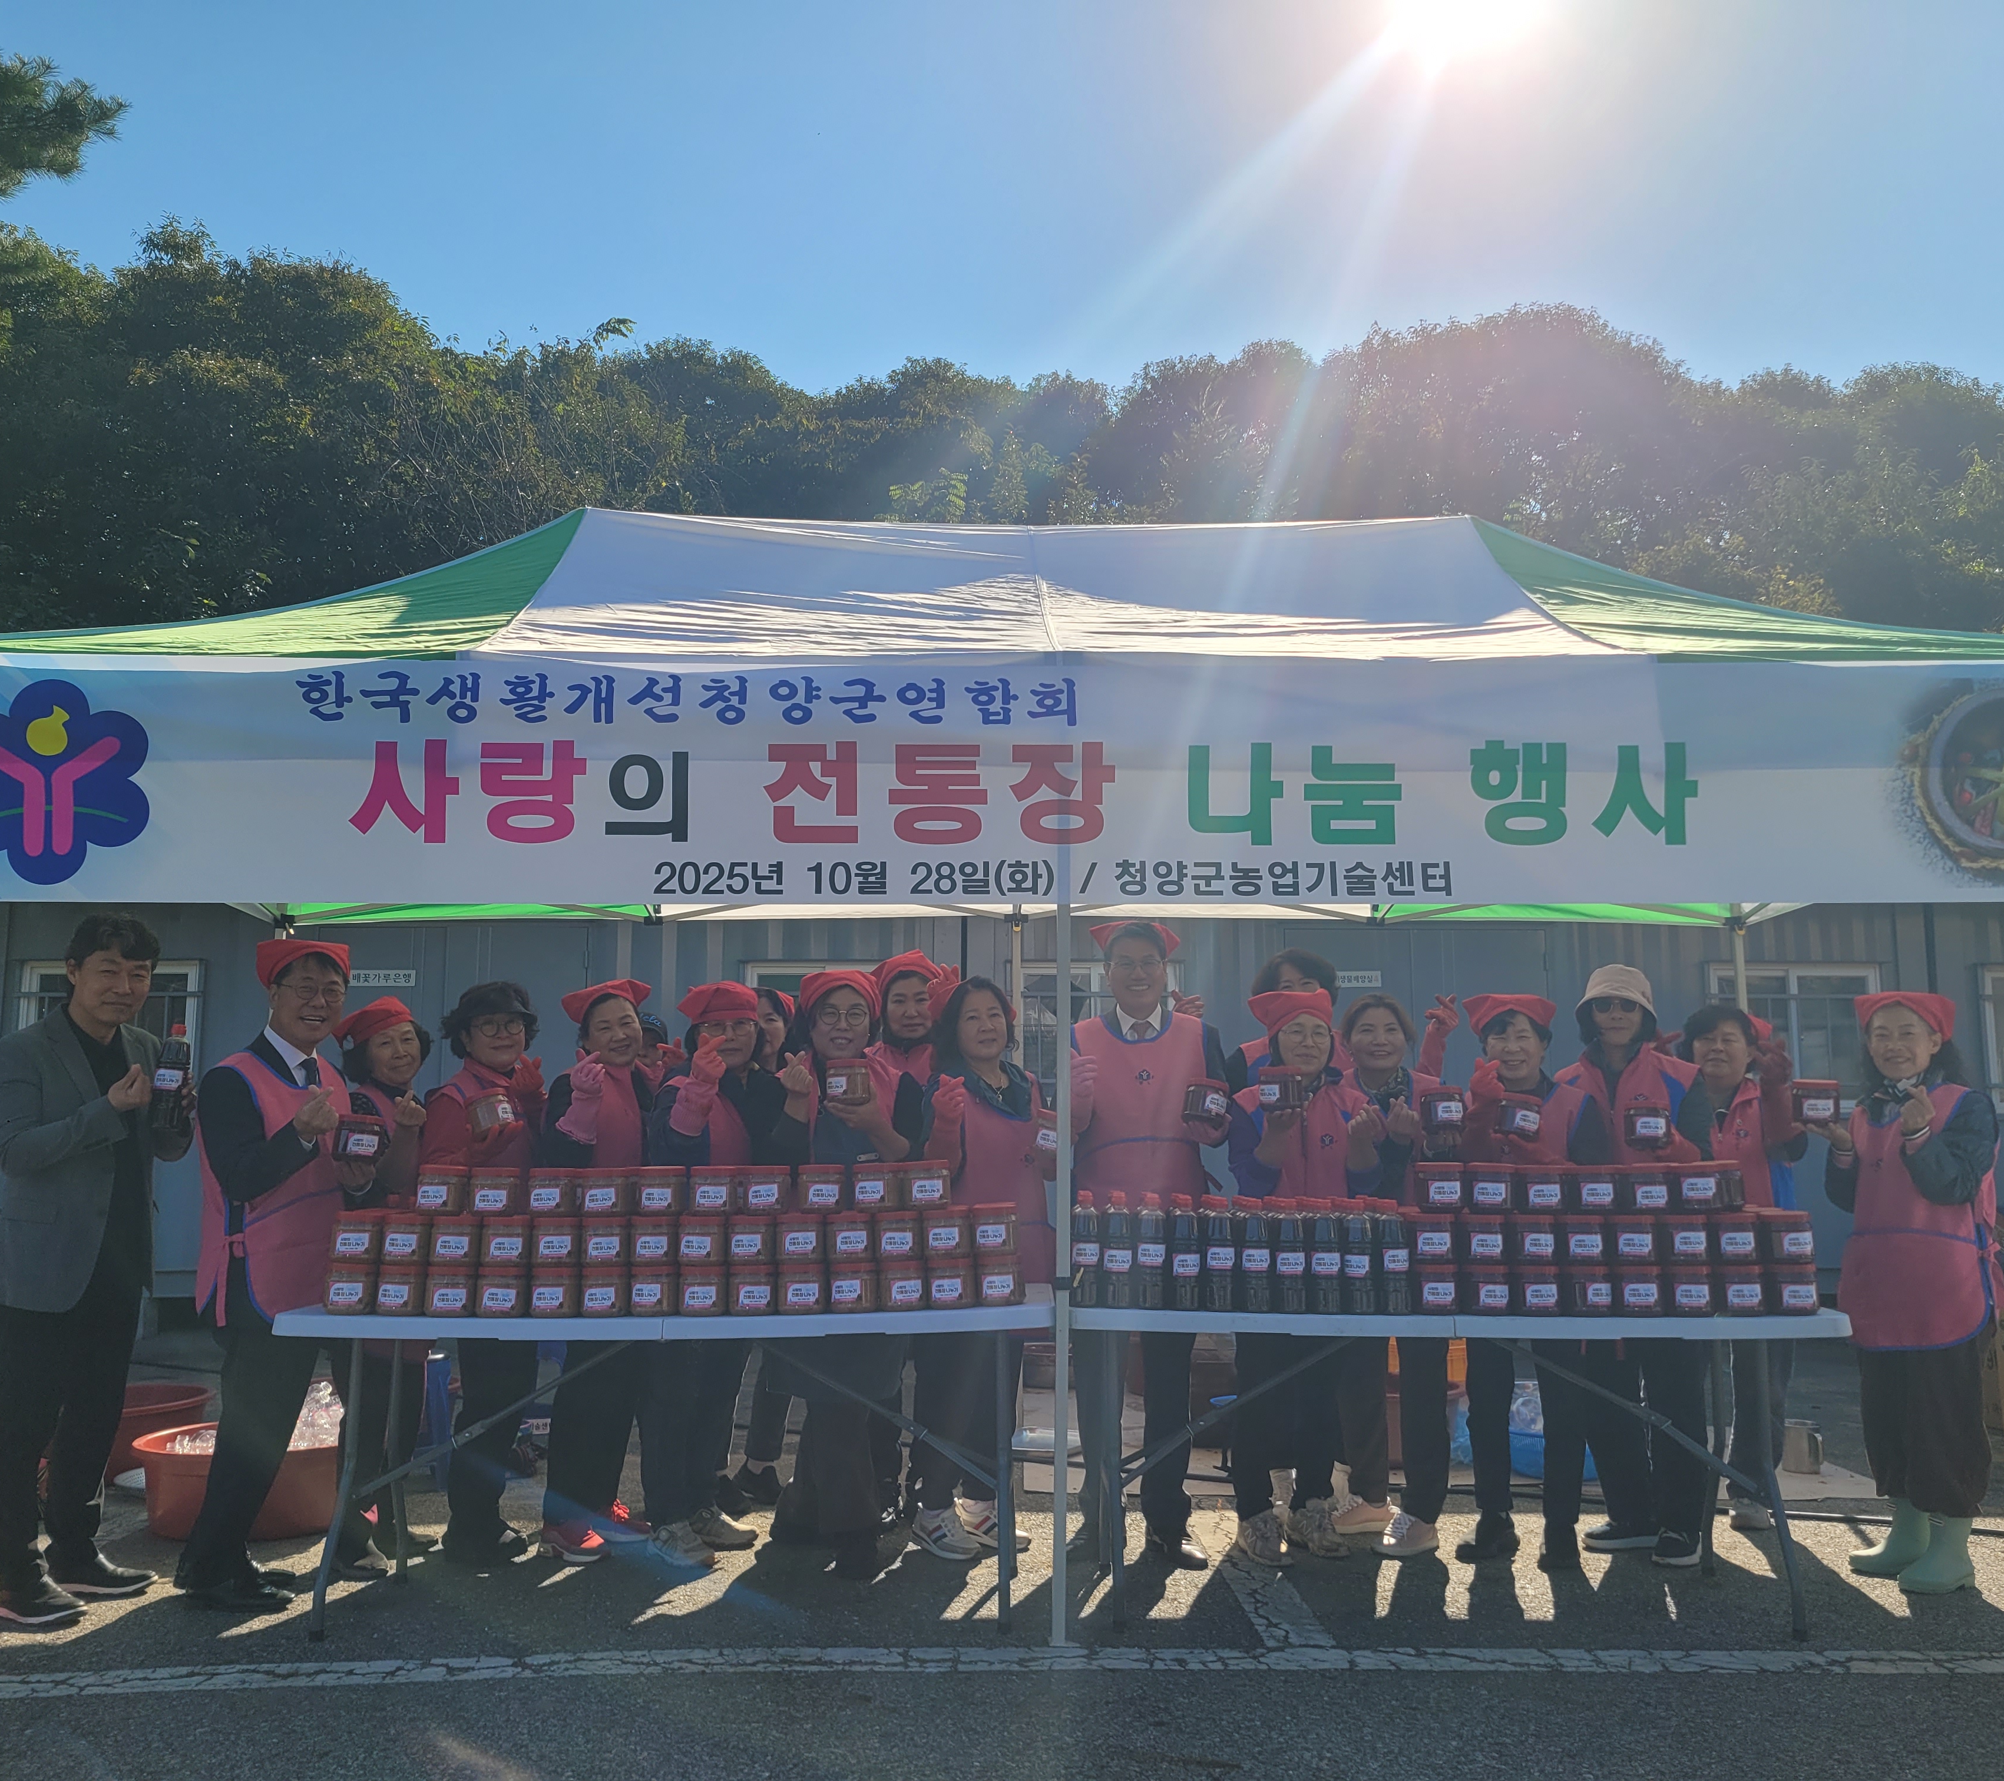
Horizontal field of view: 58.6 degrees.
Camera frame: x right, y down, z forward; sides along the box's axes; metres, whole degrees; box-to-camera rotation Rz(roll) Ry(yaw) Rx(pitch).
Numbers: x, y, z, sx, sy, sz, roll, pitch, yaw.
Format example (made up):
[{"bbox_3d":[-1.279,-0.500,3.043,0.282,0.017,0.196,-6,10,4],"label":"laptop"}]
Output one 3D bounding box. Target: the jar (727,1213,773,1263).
[{"bbox_3d":[-0.608,0.852,4.343,0.109,0.116,0.109,0,-8,2],"label":"jar"}]

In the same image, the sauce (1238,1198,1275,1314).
[{"bbox_3d":[0.615,0.887,4.327,0.080,0.268,0.080,-1,-8,6],"label":"sauce"}]

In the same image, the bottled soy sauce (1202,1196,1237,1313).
[{"bbox_3d":[0.531,0.888,4.349,0.080,0.271,0.080,0,-8,4],"label":"bottled soy sauce"}]

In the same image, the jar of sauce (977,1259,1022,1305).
[{"bbox_3d":[-0.004,0.950,4.316,0.113,0.120,0.113,0,-7,0],"label":"jar of sauce"}]

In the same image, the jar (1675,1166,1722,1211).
[{"bbox_3d":[1.698,0.729,4.354,0.113,0.115,0.113,-2,-8,19],"label":"jar"}]

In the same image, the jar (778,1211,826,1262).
[{"bbox_3d":[-0.489,0.850,4.354,0.109,0.116,0.109,1,-8,-6],"label":"jar"}]

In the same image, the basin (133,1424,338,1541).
[{"bbox_3d":[-2.240,1.768,5.363,0.680,0.252,0.680,3,-8,-20],"label":"basin"}]

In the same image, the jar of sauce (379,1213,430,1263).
[{"bbox_3d":[-1.442,0.844,4.314,0.109,0.116,0.109,2,-8,-10],"label":"jar of sauce"}]

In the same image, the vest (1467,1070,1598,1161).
[{"bbox_3d":[1.434,0.836,4.915,0.400,0.660,0.270,-2,-7,14],"label":"vest"}]

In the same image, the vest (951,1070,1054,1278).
[{"bbox_3d":[0.018,0.849,4.934,0.400,0.680,0.270,3,-7,-20],"label":"vest"}]

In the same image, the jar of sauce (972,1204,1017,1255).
[{"bbox_3d":[-0.015,0.834,4.367,0.113,0.115,0.113,-1,-8,11],"label":"jar of sauce"}]

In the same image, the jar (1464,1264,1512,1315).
[{"bbox_3d":[1.162,0.955,4.254,0.104,0.113,0.104,0,-8,2],"label":"jar"}]

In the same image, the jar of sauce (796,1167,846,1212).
[{"bbox_3d":[-0.433,0.723,4.304,0.110,0.114,0.110,0,-7,0],"label":"jar of sauce"}]

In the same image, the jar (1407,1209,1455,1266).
[{"bbox_3d":[1.031,0.838,4.272,0.105,0.115,0.105,-1,-8,10],"label":"jar"}]

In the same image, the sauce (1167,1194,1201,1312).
[{"bbox_3d":[0.436,0.866,4.247,0.083,0.263,0.083,0,-7,0],"label":"sauce"}]

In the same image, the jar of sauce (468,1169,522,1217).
[{"bbox_3d":[-1.239,0.739,4.360,0.113,0.115,0.113,1,-8,-8],"label":"jar of sauce"}]

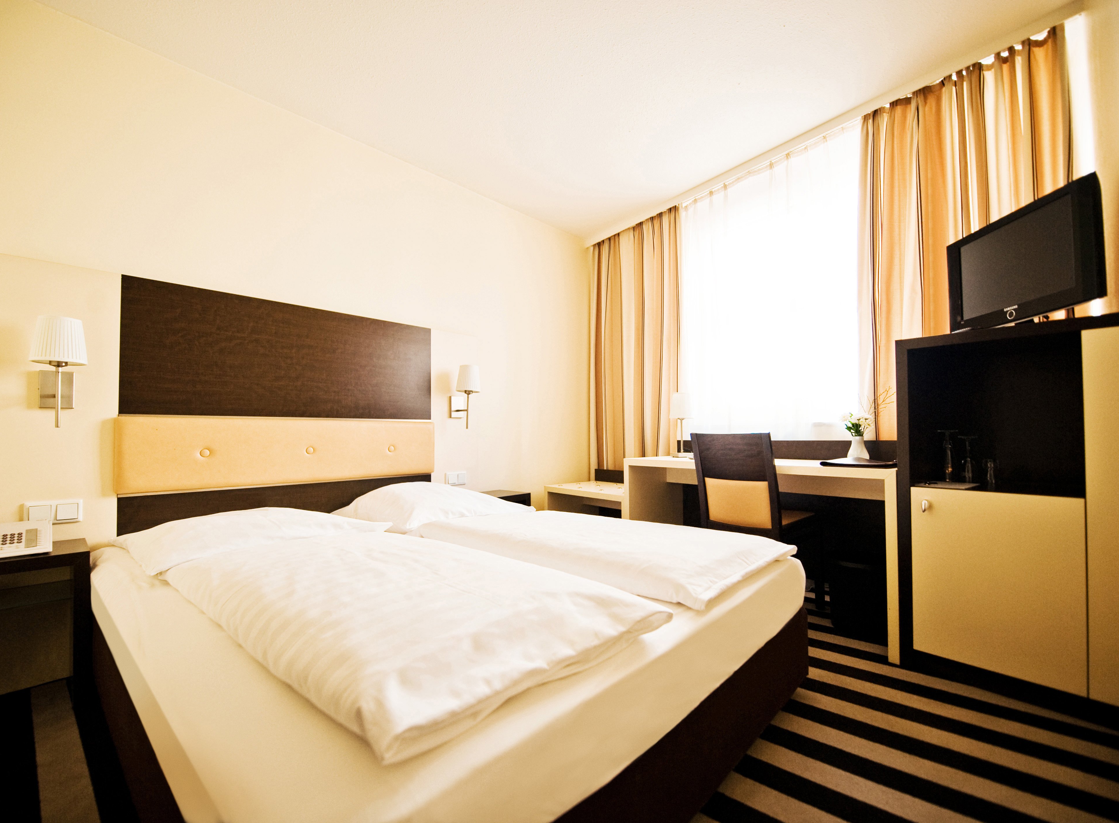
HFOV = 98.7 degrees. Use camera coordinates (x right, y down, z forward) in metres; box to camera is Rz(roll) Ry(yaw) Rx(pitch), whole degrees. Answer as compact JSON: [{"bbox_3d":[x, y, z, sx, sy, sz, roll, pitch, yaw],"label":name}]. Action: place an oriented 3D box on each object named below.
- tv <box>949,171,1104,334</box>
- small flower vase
[{"bbox_3d":[1.679,-0.497,1.746,0.130,0.400,0.620,-1,-2,5],"label":"tv"},{"bbox_3d":[1.419,0.179,2.280,0.107,0.120,0.107,2,-3,-40],"label":"small flower vase"}]

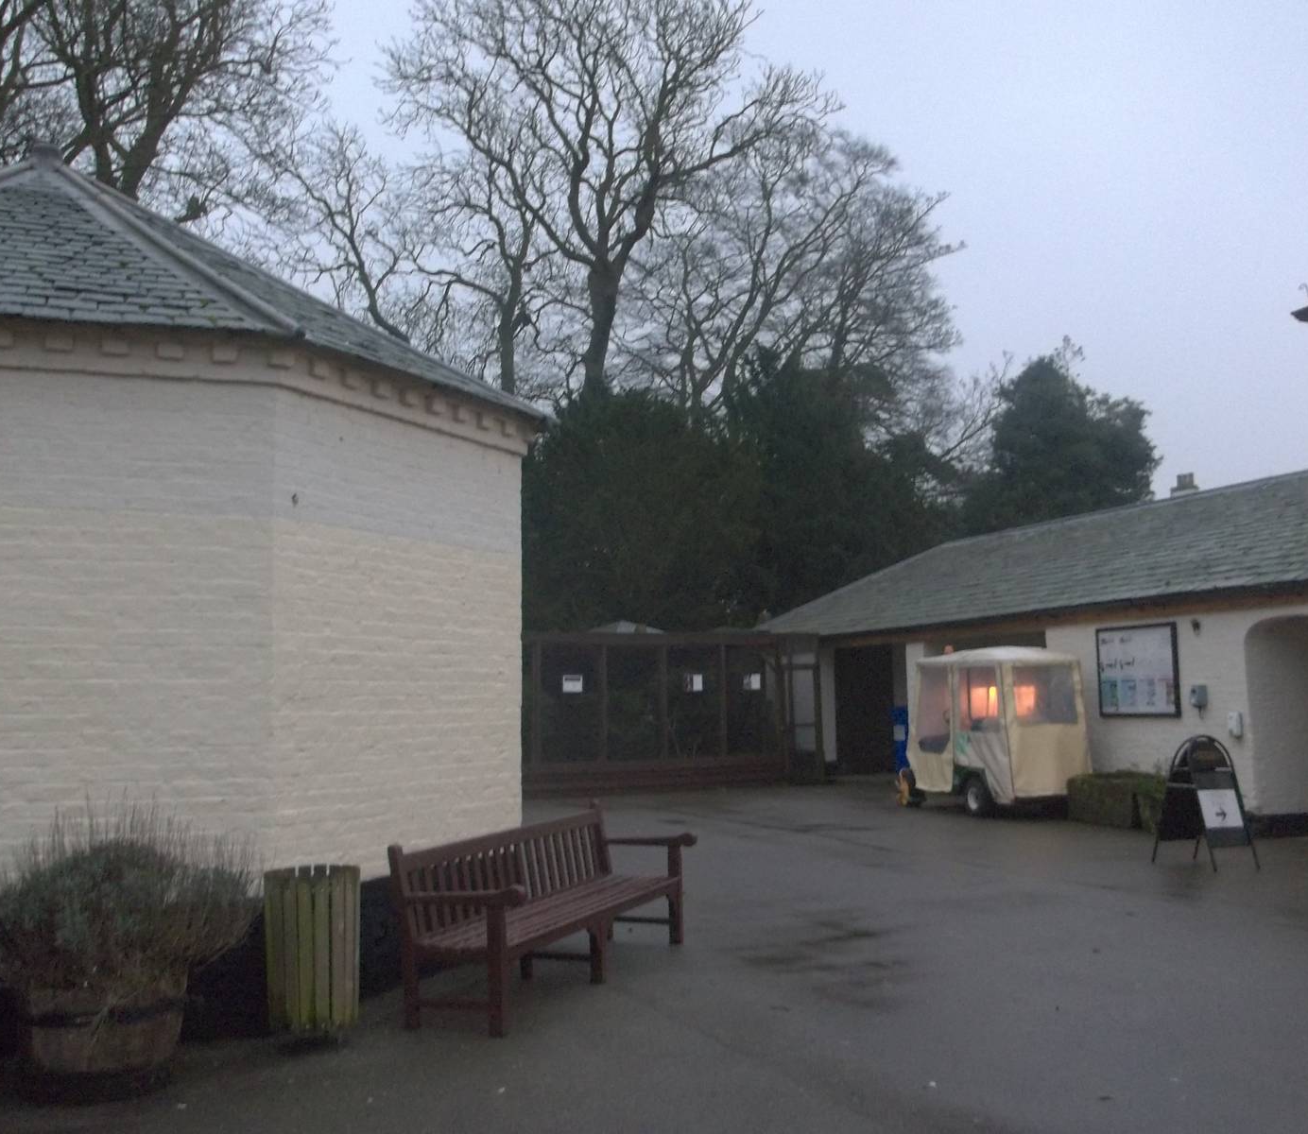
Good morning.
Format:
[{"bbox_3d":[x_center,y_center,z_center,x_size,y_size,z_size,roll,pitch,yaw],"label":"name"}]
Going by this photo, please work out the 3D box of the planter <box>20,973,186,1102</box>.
[{"bbox_3d":[-2.224,1.880,5.849,0.680,0.400,0.680,1,-6,-20],"label":"planter"}]

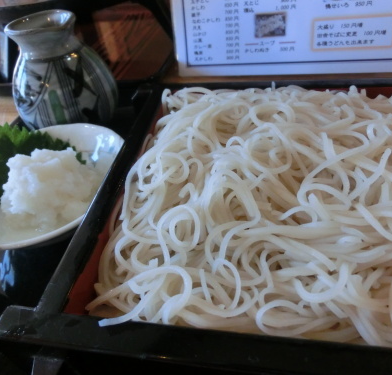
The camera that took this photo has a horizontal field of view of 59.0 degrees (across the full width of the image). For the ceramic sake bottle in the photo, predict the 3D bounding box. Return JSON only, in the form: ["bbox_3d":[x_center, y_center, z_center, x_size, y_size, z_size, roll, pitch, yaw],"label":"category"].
[{"bbox_3d":[-0.116,-0.090,0.300,0.086,0.099,0.086,21,48,29],"label":"ceramic sake bottle"}]

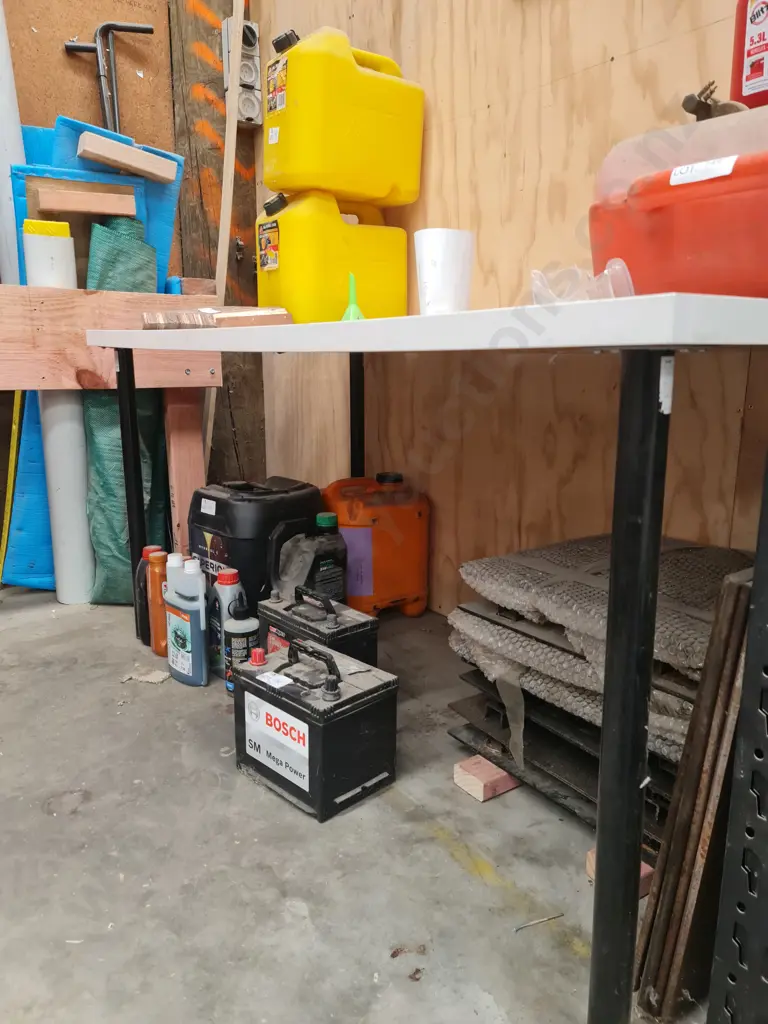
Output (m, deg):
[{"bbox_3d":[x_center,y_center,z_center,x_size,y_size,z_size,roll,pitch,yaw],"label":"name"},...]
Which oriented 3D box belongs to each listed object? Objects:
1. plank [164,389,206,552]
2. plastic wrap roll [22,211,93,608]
[{"bbox_3d":[-0.591,-0.107,2.199,0.094,0.700,0.045,-9,15,-34],"label":"plank"},{"bbox_3d":[-0.885,-0.252,2.058,0.120,1.035,0.120,-4,14,-23],"label":"plastic wrap roll"}]

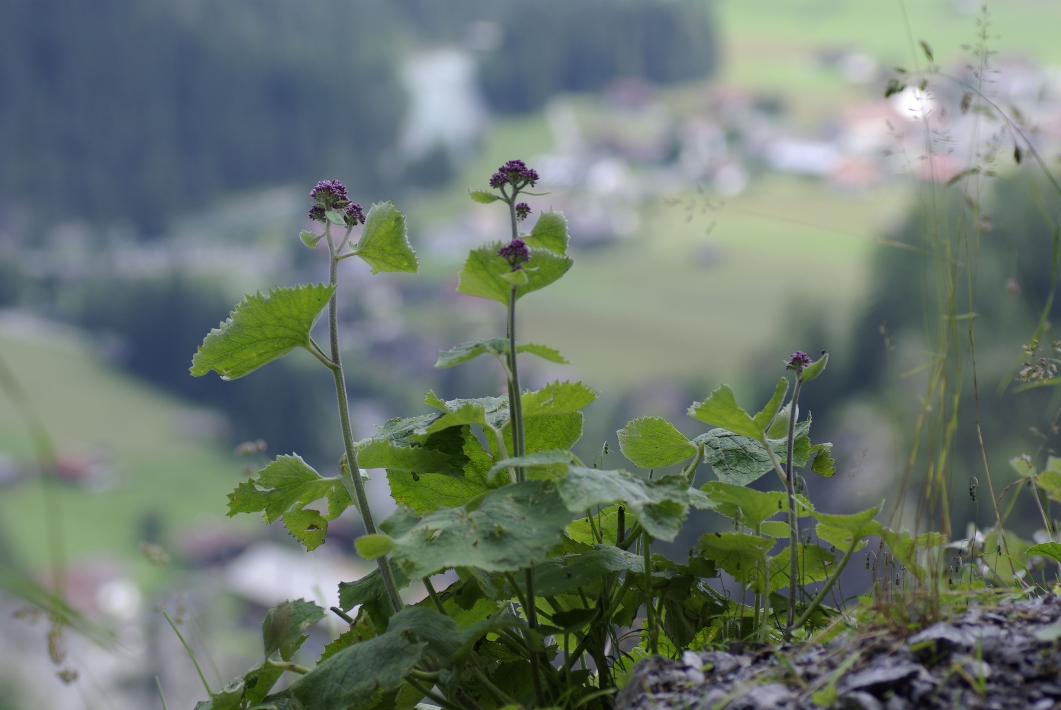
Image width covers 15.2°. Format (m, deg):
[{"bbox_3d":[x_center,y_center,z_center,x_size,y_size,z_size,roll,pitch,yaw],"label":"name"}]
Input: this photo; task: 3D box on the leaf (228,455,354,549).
[{"bbox_3d":[-0.158,0.096,2.600,0.081,0.062,0.040,-1,7,-6],"label":"leaf"}]

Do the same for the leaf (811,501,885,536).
[{"bbox_3d":[0.195,0.101,2.450,0.043,0.011,0.042,-8,-21,-3],"label":"leaf"}]

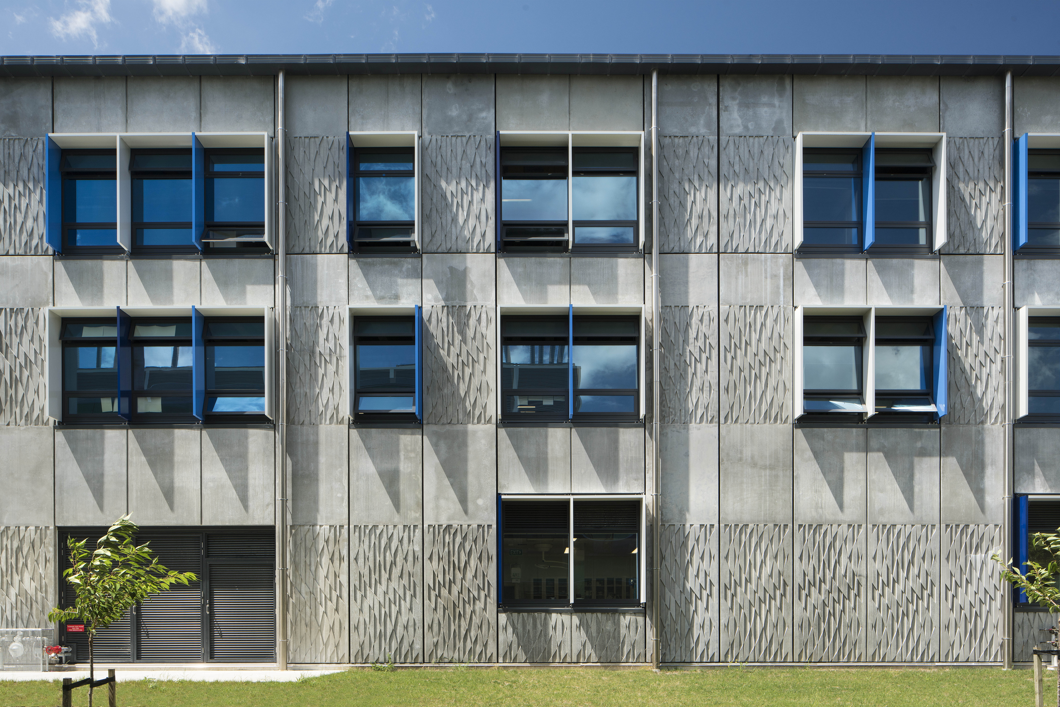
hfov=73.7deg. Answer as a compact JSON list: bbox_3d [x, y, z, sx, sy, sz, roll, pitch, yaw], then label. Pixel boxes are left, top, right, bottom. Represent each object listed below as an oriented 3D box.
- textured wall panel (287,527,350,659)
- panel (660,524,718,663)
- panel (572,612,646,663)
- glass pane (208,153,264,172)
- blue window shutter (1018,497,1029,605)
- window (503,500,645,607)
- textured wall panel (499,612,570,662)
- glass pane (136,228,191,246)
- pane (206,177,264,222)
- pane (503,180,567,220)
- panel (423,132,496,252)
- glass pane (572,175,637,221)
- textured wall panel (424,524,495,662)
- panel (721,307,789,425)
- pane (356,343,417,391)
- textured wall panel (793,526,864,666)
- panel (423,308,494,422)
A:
[{"bbox_3d":[-4.341,4.932,14.550,1.257,2.846,0.100,0,0,0],"label":"textured wall panel"},{"bbox_3d":[3.167,4.886,14.380,1.331,2.814,0.120,0,0,0],"label":"panel"},{"bbox_3d":[1.622,5.828,14.550,1.512,1.036,0.100,0,0,0],"label":"panel"},{"bbox_3d":[-5.976,-3.899,14.470,1.187,0.356,0.030,0,0,0],"label":"glass pane"},{"bbox_3d":[9.987,3.935,14.390,0.070,2.163,0.380,0,0,0],"label":"blue window shutter"},{"bbox_3d":[0.844,4.025,14.270,2.943,2.299,0.400,0,0,0],"label":"window"},{"bbox_3d":[0.106,5.828,14.550,1.487,1.036,0.100,0,0,0],"label":"textured wall panel"},{"bbox_3d":[-7.468,-2.382,14.470,1.187,0.356,0.030,0,0,0],"label":"glass pane"},{"bbox_3d":[-5.985,-3.141,14.470,1.272,0.907,0.030,0,0,0],"label":"pane"},{"bbox_3d":[0.102,-3.168,14.515,1.376,0.900,0.030,0,0,0],"label":"pane"},{"bbox_3d":[-1.455,-3.244,14.450,1.476,2.404,0.100,0,0,0],"label":"panel"},{"bbox_3d":[1.529,-3.185,14.515,1.342,0.951,0.030,0,0,0],"label":"glass pane"},{"bbox_3d":[-1.455,4.986,14.730,1.481,2.894,0.100,0,0,0],"label":"textured wall panel"},{"bbox_3d":[4.606,0.224,14.450,1.434,2.421,0.100,0,0,0],"label":"panel"},{"bbox_3d":[-2.996,0.286,14.780,1.264,0.970,0.030,0,0,0],"label":"pane"},{"bbox_3d":[6.158,4.923,14.550,1.461,2.829,0.100,0,0,0],"label":"textured wall panel"},{"bbox_3d":[-1.481,0.241,14.730,1.464,2.463,0.100,0,0,0],"label":"panel"}]

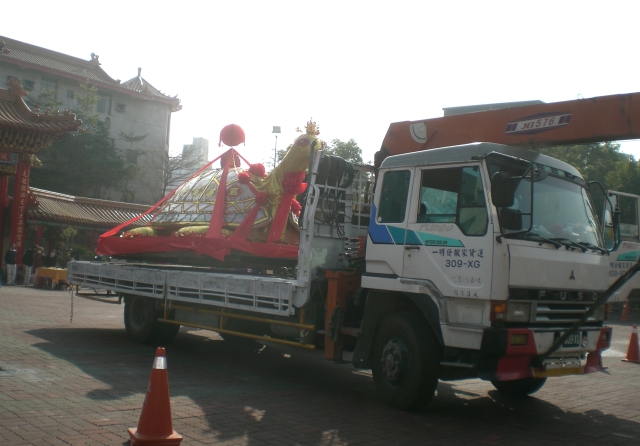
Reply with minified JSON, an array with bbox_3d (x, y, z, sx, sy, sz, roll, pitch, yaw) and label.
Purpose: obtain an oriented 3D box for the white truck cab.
[{"bbox_3d":[1.941,0.656,7.914,2.180,2.800,2.030,6,-4,-42],"label":"white truck cab"}]

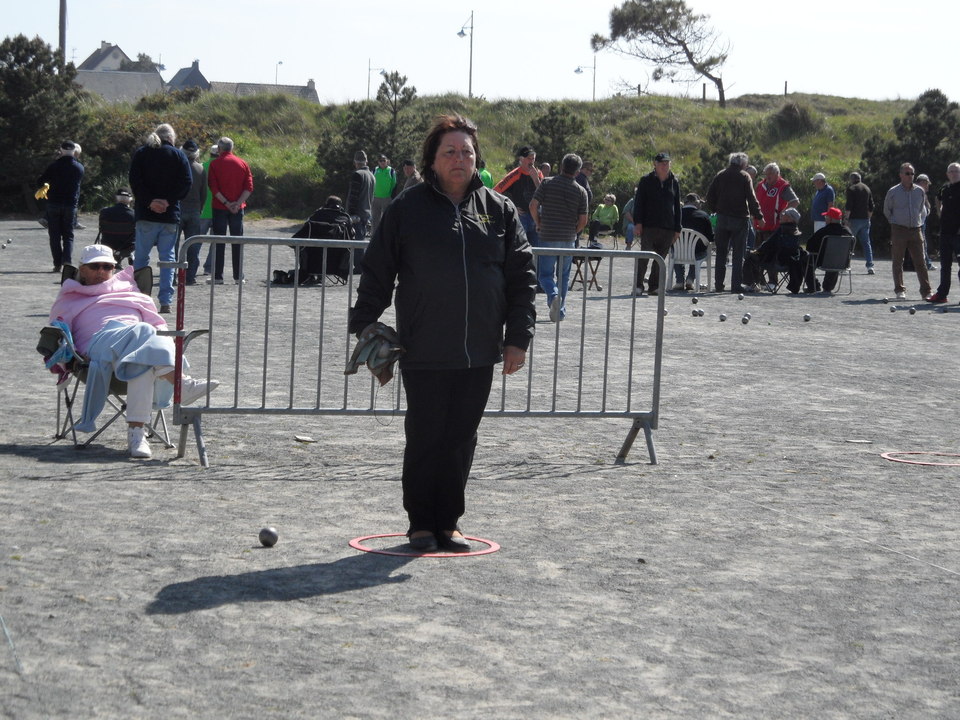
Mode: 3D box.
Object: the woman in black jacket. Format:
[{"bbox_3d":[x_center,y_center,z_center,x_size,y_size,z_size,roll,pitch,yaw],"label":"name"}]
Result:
[{"bbox_3d":[-0.140,-0.100,8.600,0.690,1.660,0.400,2,5,-6],"label":"woman in black jacket"}]

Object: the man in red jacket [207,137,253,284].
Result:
[{"bbox_3d":[-3.094,-1.846,27.400,0.560,1.790,0.380,1,5,-11],"label":"man in red jacket"}]

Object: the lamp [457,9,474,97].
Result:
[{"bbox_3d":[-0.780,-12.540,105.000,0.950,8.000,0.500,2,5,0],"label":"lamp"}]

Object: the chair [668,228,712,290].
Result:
[{"bbox_3d":[2.752,-1.307,29.000,0.570,0.820,0.570,3,5,17],"label":"chair"}]

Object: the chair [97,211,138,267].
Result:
[{"bbox_3d":[-5.030,-1.670,31.000,0.780,0.820,0.580,2,5,-2],"label":"chair"}]

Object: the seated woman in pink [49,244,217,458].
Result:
[{"bbox_3d":[-1.810,-0.070,11.480,0.820,1.050,0.820,1,5,-19],"label":"seated woman in pink"}]

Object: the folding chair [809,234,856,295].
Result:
[{"bbox_3d":[4.645,-1.259,29.400,0.540,0.790,0.600,1,5,-18],"label":"folding chair"}]

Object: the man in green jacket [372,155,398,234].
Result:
[{"bbox_3d":[-1.860,-3.100,42.700,0.520,1.750,0.330,2,5,4],"label":"man in green jacket"}]

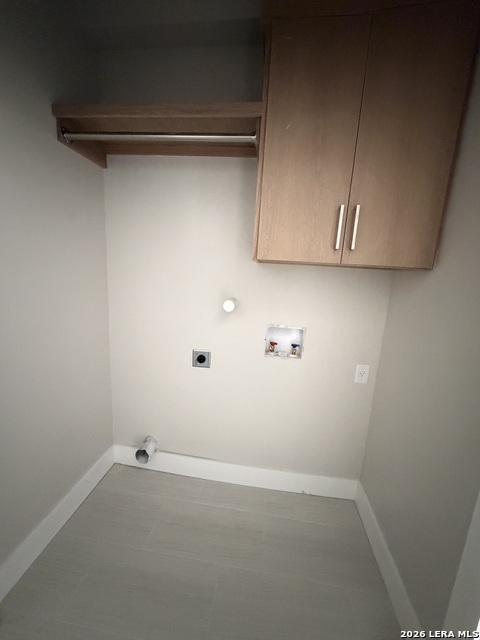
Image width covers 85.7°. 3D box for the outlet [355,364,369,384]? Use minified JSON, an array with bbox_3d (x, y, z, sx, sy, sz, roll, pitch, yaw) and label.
[{"bbox_3d":[0.736,0.328,1.557,0.071,0.116,0.010,5,10,6],"label":"outlet"}]

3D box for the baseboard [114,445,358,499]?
[{"bbox_3d":[-0.071,1.043,1.778,1.686,0.137,0.015,5,10,6],"label":"baseboard"}]

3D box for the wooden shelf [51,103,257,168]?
[{"bbox_3d":[-0.354,-0.897,1.302,0.942,0.133,0.372,5,10,6],"label":"wooden shelf"}]

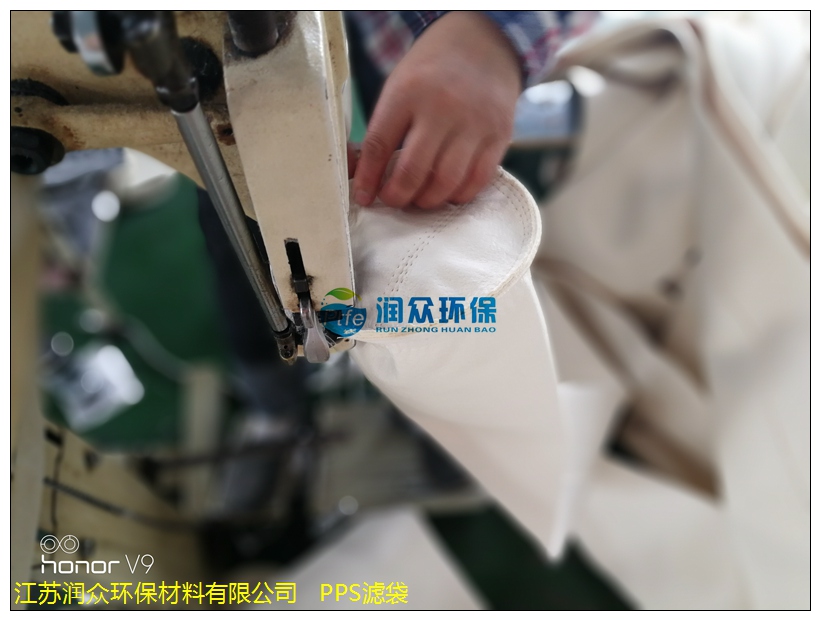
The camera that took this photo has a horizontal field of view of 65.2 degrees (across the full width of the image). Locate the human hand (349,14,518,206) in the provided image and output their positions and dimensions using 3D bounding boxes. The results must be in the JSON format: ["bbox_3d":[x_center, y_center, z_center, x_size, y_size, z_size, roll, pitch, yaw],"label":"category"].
[{"bbox_3d":[0.022,-0.131,0.415,0.092,0.140,0.072,20,10,1],"label":"human hand"}]

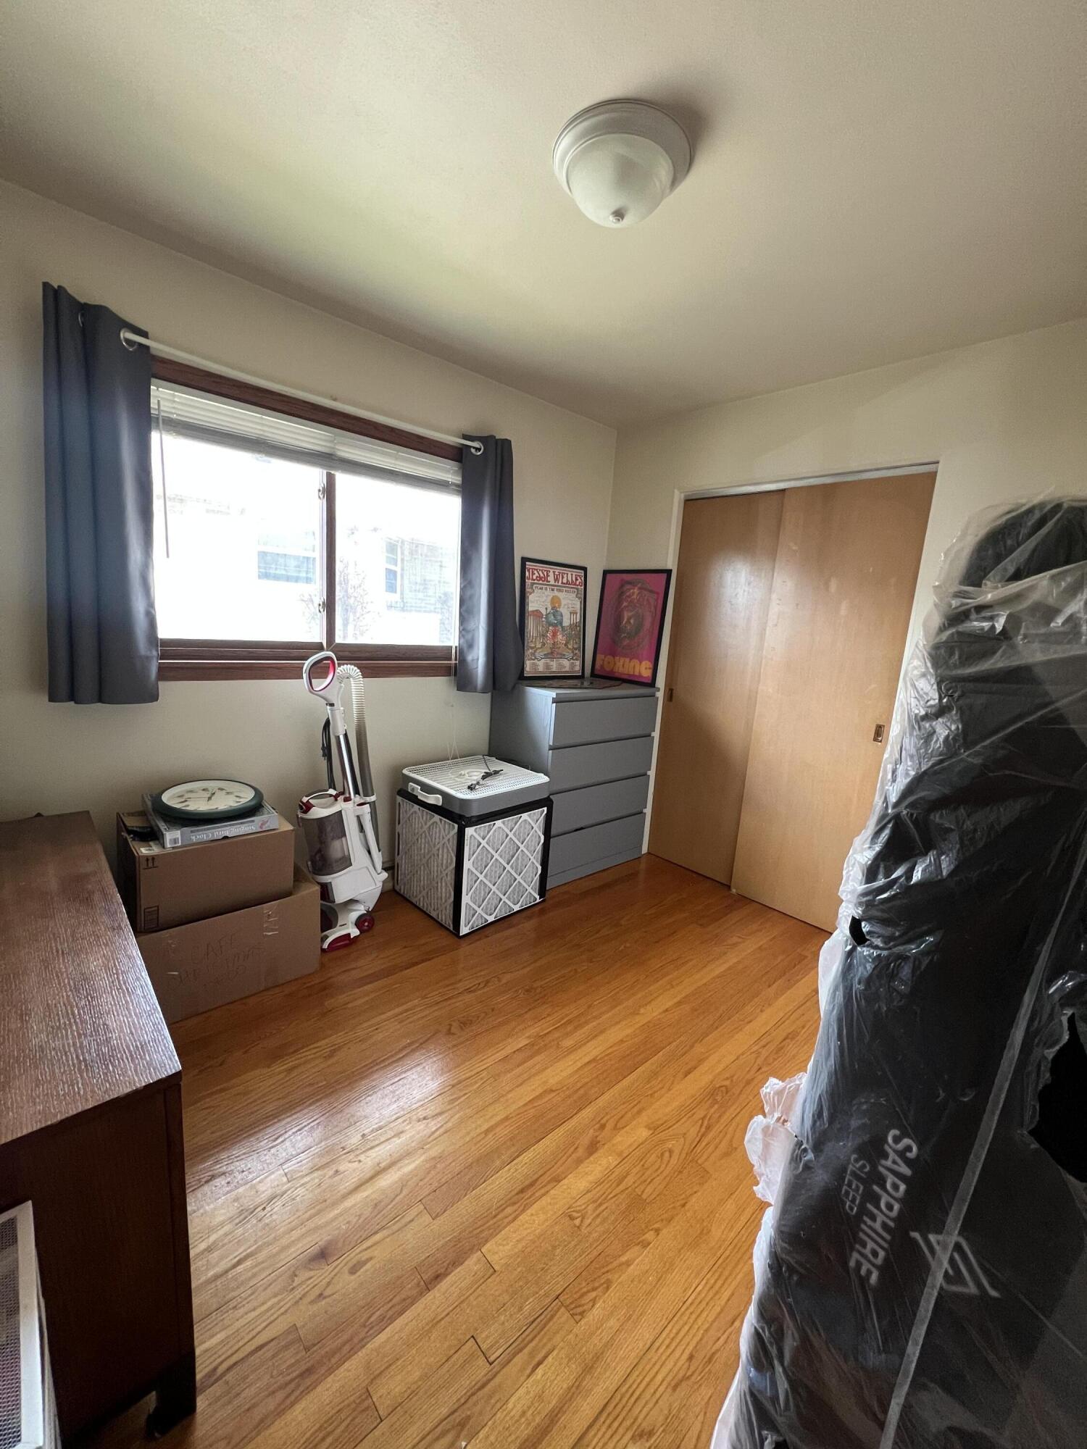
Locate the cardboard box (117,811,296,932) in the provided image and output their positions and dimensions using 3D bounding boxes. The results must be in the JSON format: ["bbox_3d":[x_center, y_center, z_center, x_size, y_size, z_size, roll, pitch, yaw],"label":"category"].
[{"bbox_3d":[-1.174,0.467,1.920,0.440,0.250,0.390,-6,15,-41],"label":"cardboard box"}]

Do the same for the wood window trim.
[{"bbox_3d":[-0.865,-0.707,2.200,1.350,1.050,0.060,-6,15,-41],"label":"wood window trim"}]

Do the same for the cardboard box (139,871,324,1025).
[{"bbox_3d":[-1.200,0.755,1.977,0.628,0.340,0.390,-6,15,-41],"label":"cardboard box"}]

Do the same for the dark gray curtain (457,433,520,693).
[{"bbox_3d":[-0.254,-0.741,2.586,0.340,1.155,0.120,-6,15,-41],"label":"dark gray curtain"}]

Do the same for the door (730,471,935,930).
[{"bbox_3d":[1.252,-0.059,2.492,0.035,2.010,0.603,-6,15,-41],"label":"door"}]

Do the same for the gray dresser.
[{"bbox_3d":[0.153,0.286,3.040,0.802,1.005,0.480,-6,15,-41],"label":"gray dresser"}]

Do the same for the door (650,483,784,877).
[{"bbox_3d":[0.924,-0.165,2.918,0.035,2.010,0.595,-6,15,-41],"label":"door"}]

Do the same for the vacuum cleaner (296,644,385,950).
[{"bbox_3d":[-0.825,0.296,2.268,0.280,1.170,0.370,13,15,39],"label":"vacuum cleaner"}]

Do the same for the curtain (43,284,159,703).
[{"bbox_3d":[-1.332,-0.631,1.639,0.306,1.140,0.120,-6,15,-41],"label":"curtain"}]

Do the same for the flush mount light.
[{"bbox_3d":[0.180,-1.264,1.288,0.322,0.130,0.322,3,11,-1],"label":"flush mount light"}]

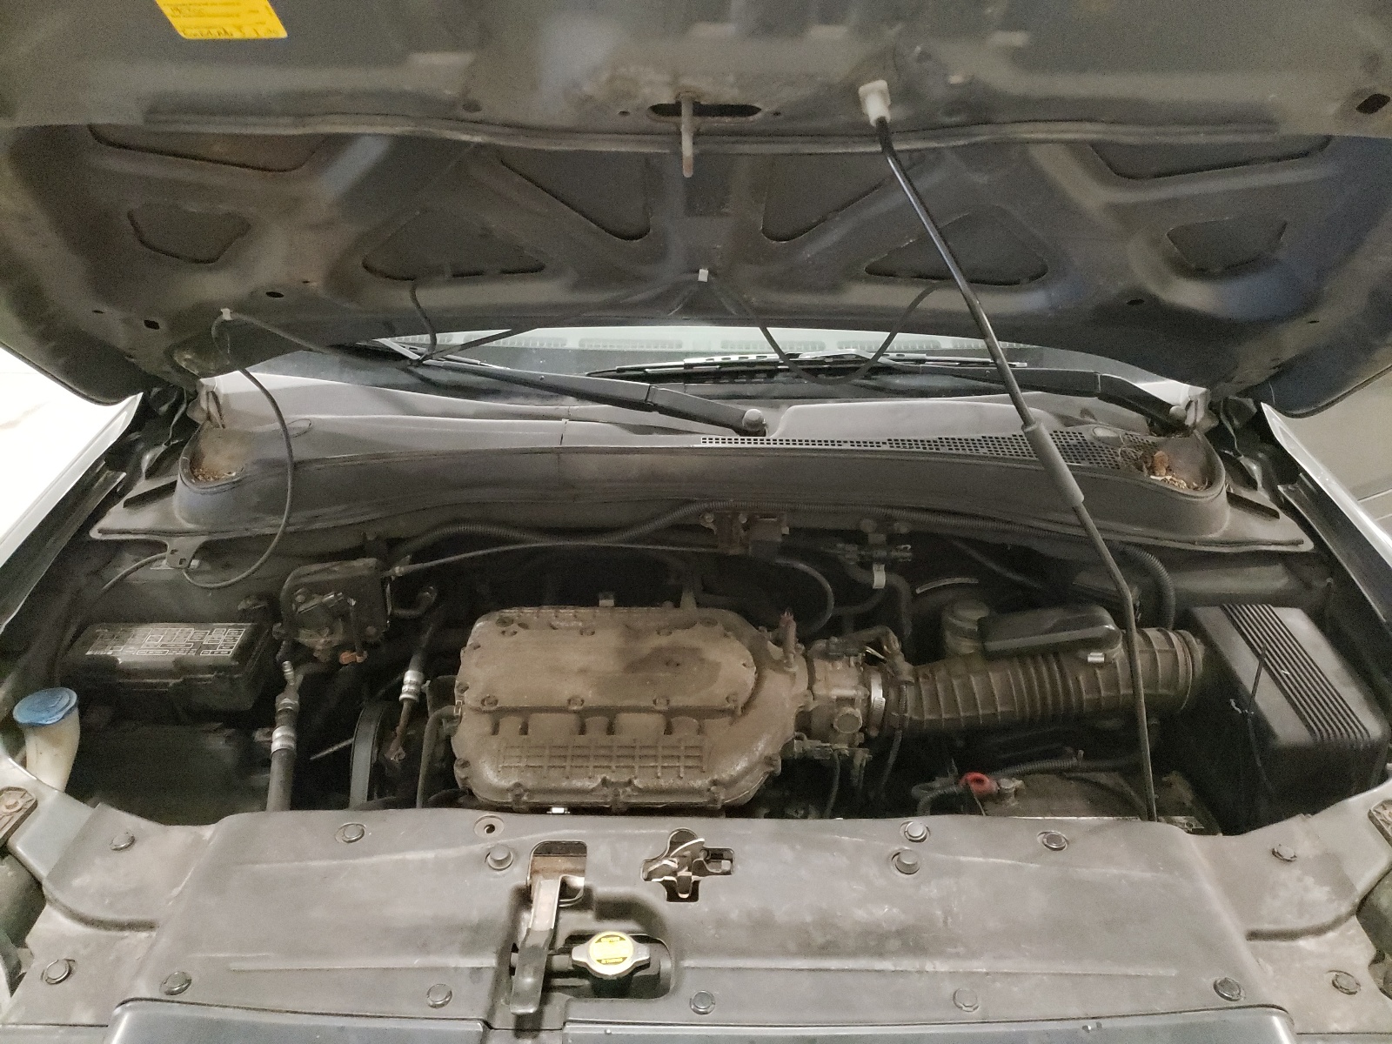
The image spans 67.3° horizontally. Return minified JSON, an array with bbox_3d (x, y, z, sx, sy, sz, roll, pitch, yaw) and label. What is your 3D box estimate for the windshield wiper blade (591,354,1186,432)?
[{"bbox_3d":[0.245,-0.168,1.375,0.770,0.060,0.100,3,45,1],"label":"windshield wiper blade"}]

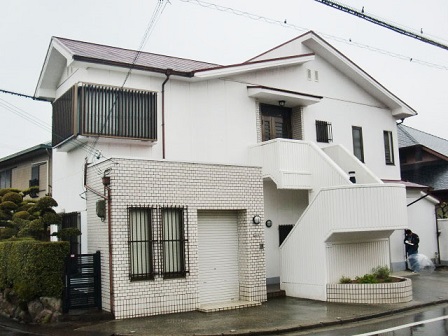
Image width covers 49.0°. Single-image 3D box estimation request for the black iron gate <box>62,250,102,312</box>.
[{"bbox_3d":[-3.121,2.516,10.896,0.861,1.287,0.119,3,-8,-32],"label":"black iron gate"}]

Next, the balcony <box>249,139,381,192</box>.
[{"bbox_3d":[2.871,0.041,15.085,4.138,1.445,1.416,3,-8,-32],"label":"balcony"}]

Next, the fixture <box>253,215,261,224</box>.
[{"bbox_3d":[0.824,1.313,12.444,0.218,0.223,0.139,3,-8,-32],"label":"fixture"}]

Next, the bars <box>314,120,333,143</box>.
[{"bbox_3d":[3.319,-1.191,16.272,0.703,0.683,0.168,3,-8,-32],"label":"bars"}]

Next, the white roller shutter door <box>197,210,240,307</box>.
[{"bbox_3d":[-0.184,2.187,12.270,1.346,2.277,0.099,3,-8,-32],"label":"white roller shutter door"}]

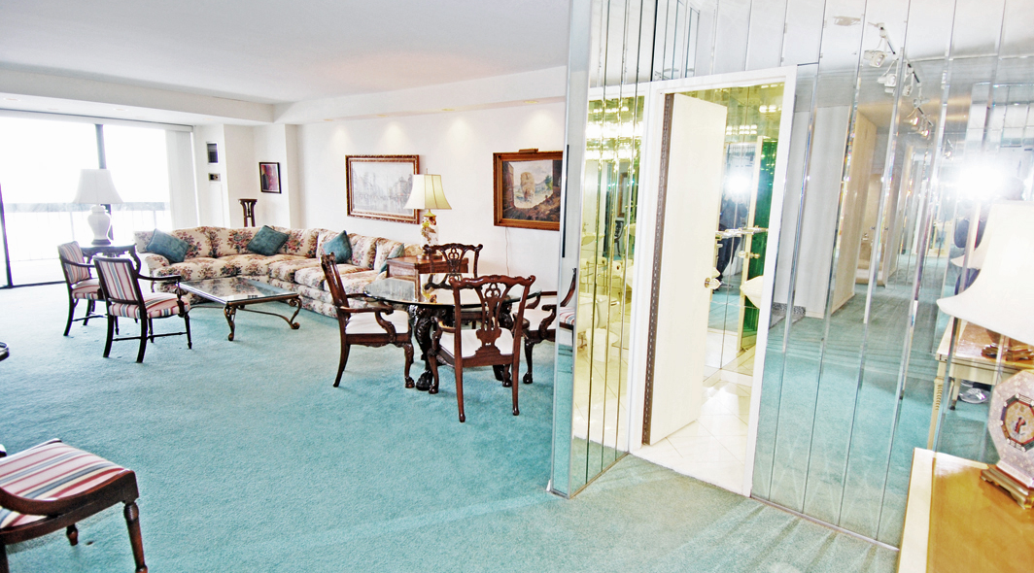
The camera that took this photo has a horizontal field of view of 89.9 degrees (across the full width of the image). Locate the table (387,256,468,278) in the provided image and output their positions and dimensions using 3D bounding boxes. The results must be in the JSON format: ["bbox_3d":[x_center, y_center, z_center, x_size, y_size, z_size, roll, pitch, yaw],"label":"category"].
[{"bbox_3d":[-1.031,0.017,6.024,0.510,0.690,0.730,11,14,38],"label":"table"}]

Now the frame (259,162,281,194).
[{"bbox_3d":[-3.796,-1.665,7.956,0.570,0.452,0.030,11,14,38],"label":"frame"}]

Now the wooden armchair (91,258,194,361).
[{"bbox_3d":[-3.269,0.158,4.501,0.580,0.875,0.585,5,12,18],"label":"wooden armchair"}]

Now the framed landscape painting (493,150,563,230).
[{"bbox_3d":[0.114,-0.962,5.195,0.954,0.764,0.070,11,14,38],"label":"framed landscape painting"}]

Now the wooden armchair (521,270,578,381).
[{"bbox_3d":[0.345,0.233,4.340,0.660,0.990,0.630,0,11,-7],"label":"wooden armchair"}]

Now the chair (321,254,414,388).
[{"bbox_3d":[-1.142,0.243,4.077,0.677,0.990,0.620,-1,11,-11],"label":"chair"}]

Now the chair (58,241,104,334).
[{"bbox_3d":[-4.196,0.006,5.145,0.602,0.875,0.580,-1,11,-13],"label":"chair"}]

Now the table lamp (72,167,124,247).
[{"bbox_3d":[-4.969,-0.943,6.140,0.580,0.870,0.580,11,14,38],"label":"table lamp"}]

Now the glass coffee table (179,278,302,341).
[{"bbox_3d":[-3.005,0.211,5.557,1.360,0.380,0.660,11,14,38],"label":"glass coffee table"}]

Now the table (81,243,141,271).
[{"bbox_3d":[-4.968,-0.159,6.274,0.620,0.720,0.560,11,14,38],"label":"table"}]

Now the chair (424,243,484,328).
[{"bbox_3d":[-0.499,0.137,4.708,0.630,0.990,0.660,-3,12,-20],"label":"chair"}]

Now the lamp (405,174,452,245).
[{"bbox_3d":[-1.002,-0.806,5.885,0.440,0.980,0.440,11,14,38],"label":"lamp"}]

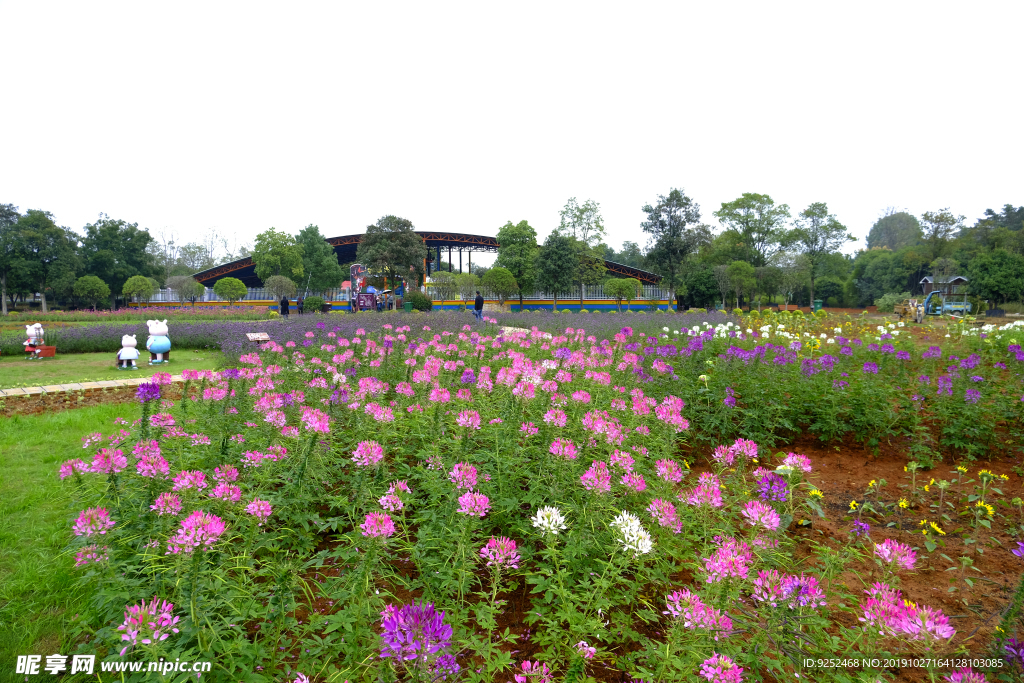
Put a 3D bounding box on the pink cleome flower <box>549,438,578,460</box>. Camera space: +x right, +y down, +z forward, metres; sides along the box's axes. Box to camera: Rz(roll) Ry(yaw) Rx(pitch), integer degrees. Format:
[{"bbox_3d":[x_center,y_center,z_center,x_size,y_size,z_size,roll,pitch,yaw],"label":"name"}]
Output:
[{"bbox_3d":[0.240,0.503,3.046,0.139,0.100,0.133,0,4,0],"label":"pink cleome flower"}]

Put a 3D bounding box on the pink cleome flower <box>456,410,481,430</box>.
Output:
[{"bbox_3d":[-0.266,0.483,4.000,0.148,0.118,0.145,0,4,0],"label":"pink cleome flower"}]

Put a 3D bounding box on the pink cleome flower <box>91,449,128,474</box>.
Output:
[{"bbox_3d":[-1.692,0.504,2.750,0.157,0.104,0.157,0,4,0],"label":"pink cleome flower"}]

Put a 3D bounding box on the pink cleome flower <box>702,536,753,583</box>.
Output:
[{"bbox_3d":[0.626,0.636,1.900,0.145,0.135,0.140,0,4,0],"label":"pink cleome flower"}]

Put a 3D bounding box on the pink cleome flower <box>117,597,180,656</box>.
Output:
[{"bbox_3d":[-1.028,0.806,1.850,0.181,0.140,0.172,0,4,0],"label":"pink cleome flower"}]

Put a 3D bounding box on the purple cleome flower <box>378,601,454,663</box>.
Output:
[{"bbox_3d":[-0.203,0.615,1.386,0.154,0.123,0.146,0,4,0],"label":"purple cleome flower"}]

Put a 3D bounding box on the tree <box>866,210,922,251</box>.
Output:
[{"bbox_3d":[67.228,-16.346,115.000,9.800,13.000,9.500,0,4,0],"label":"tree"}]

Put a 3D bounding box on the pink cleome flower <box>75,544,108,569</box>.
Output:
[{"bbox_3d":[-1.380,0.707,2.150,0.092,0.072,0.092,0,4,0],"label":"pink cleome flower"}]

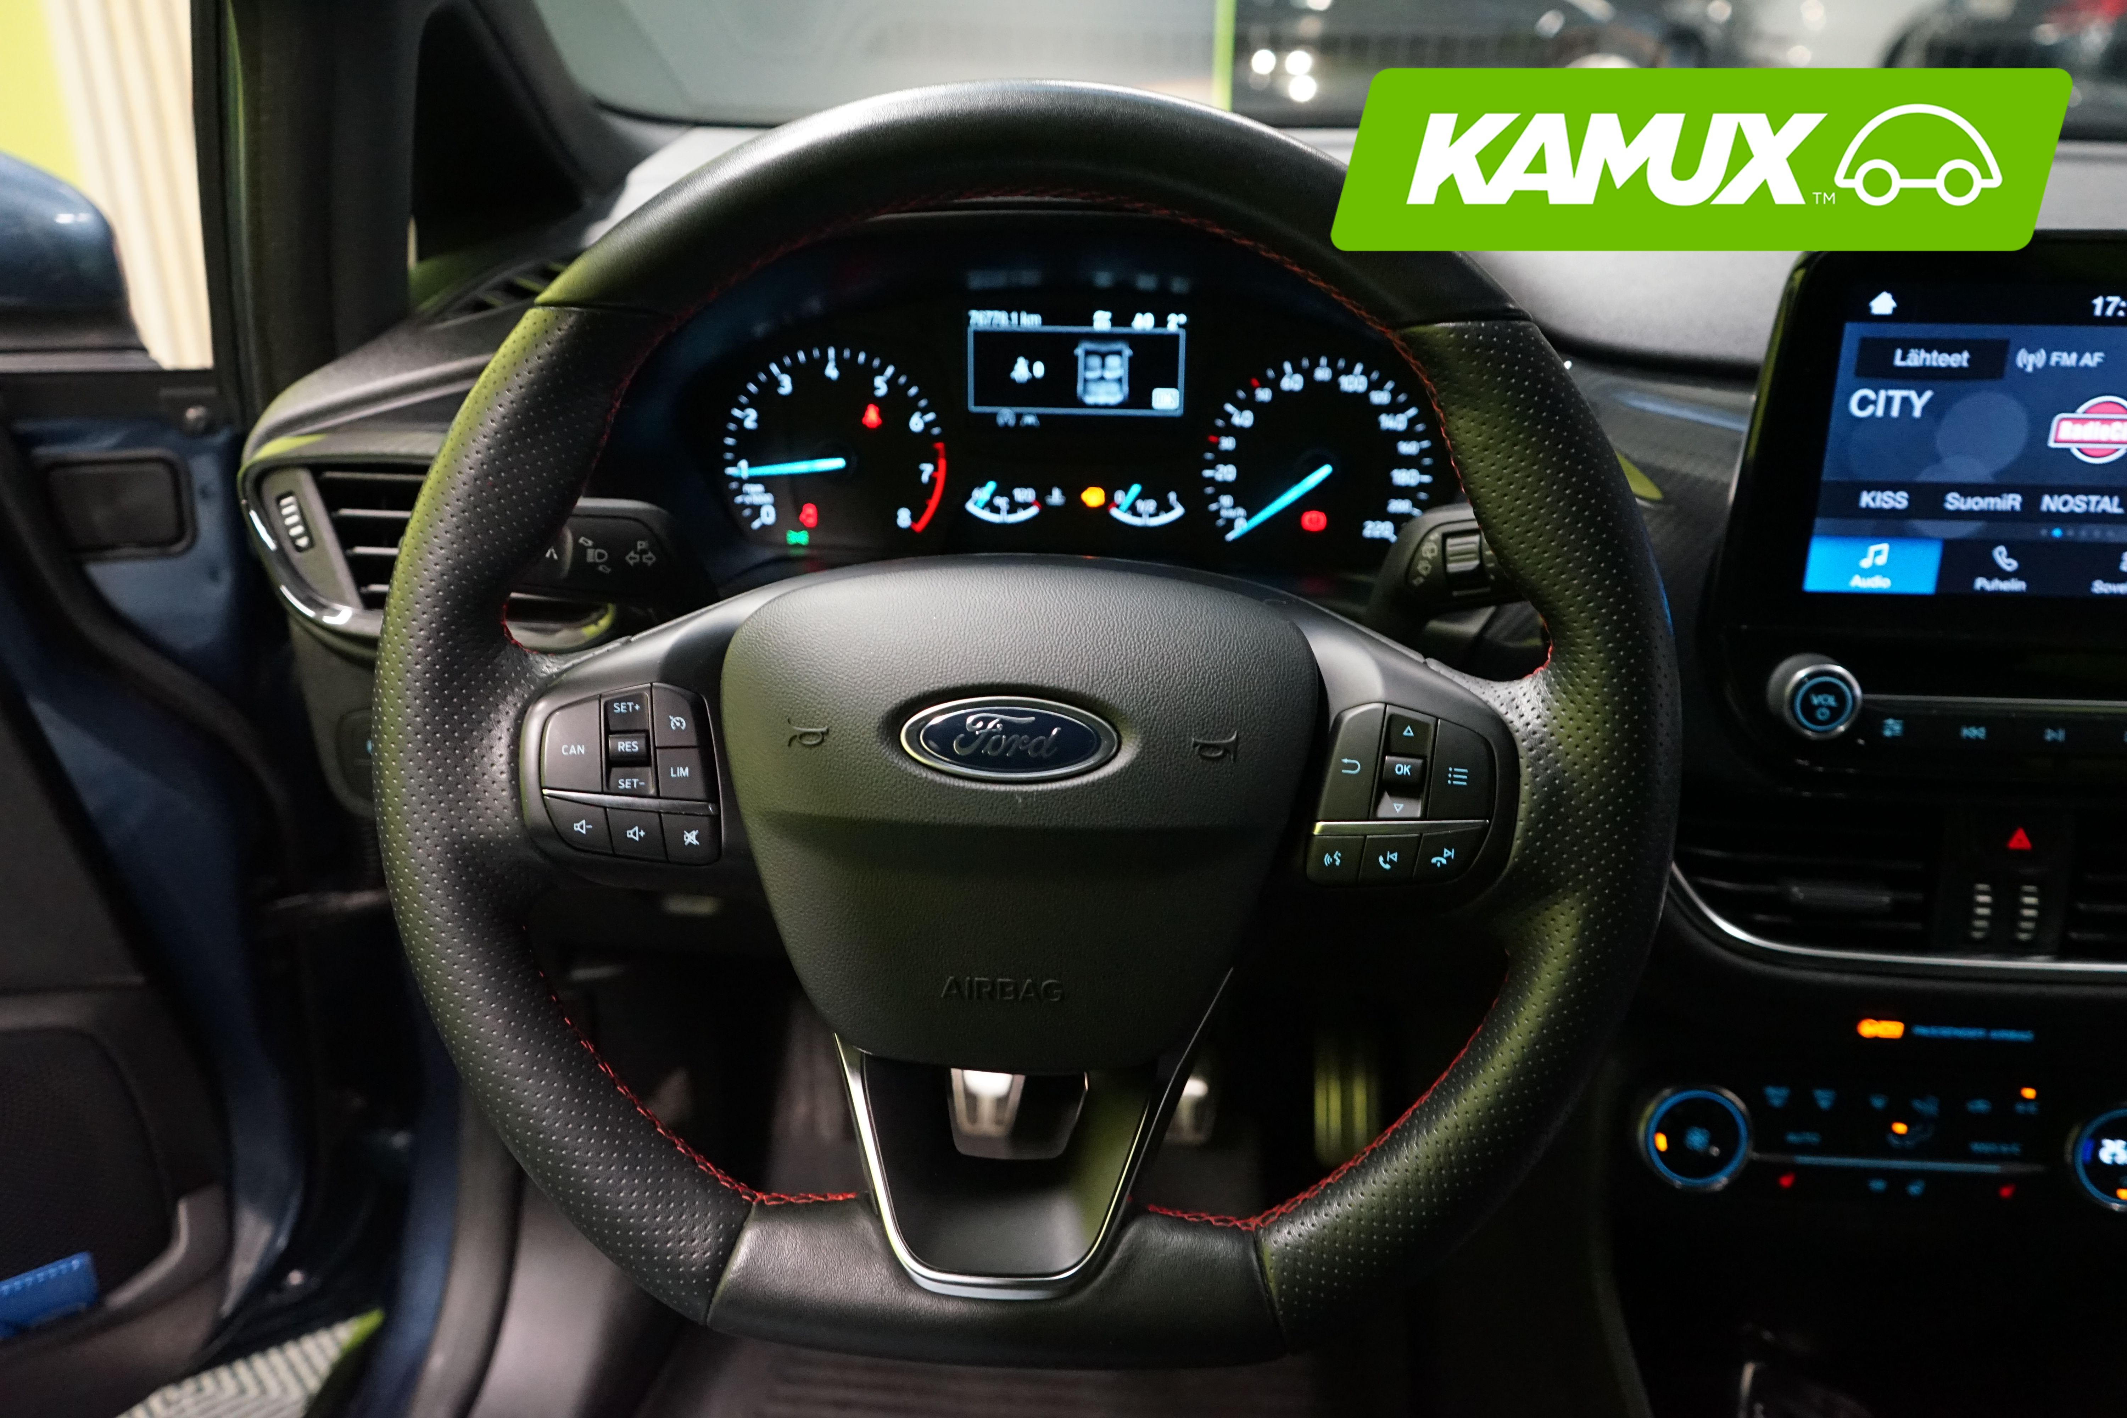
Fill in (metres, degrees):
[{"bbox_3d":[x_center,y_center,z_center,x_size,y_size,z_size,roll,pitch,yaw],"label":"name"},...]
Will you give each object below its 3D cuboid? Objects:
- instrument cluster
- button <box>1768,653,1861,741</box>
[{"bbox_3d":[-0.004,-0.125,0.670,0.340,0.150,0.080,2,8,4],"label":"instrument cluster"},{"bbox_3d":[0.262,-0.004,0.577,0.027,0.027,0.017,1,18,2],"label":"button"}]

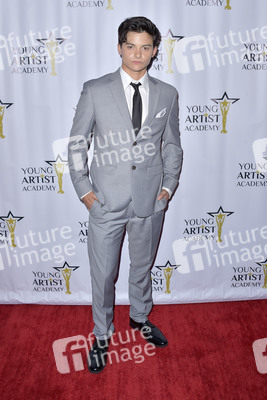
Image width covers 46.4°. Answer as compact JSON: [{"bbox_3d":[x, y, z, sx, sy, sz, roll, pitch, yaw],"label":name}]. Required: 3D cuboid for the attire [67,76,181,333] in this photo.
[{"bbox_3d":[-0.029,0.082,1.684,0.580,1.470,0.340,-5,13,-17],"label":"attire"}]

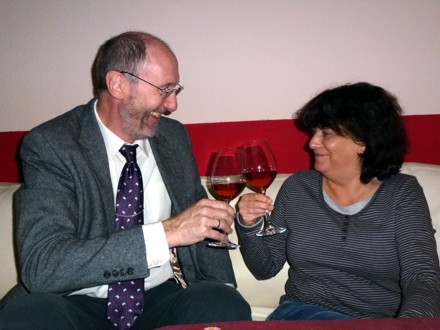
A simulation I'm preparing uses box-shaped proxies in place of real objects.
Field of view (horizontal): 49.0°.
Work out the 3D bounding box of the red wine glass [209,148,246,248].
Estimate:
[{"bbox_3d":[0.018,0.074,1.090,0.079,0.217,0.079,4,-1,0],"label":"red wine glass"}]

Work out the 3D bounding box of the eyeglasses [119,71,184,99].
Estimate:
[{"bbox_3d":[-0.166,-0.190,1.128,0.137,0.040,0.138,25,16,10],"label":"eyeglasses"}]

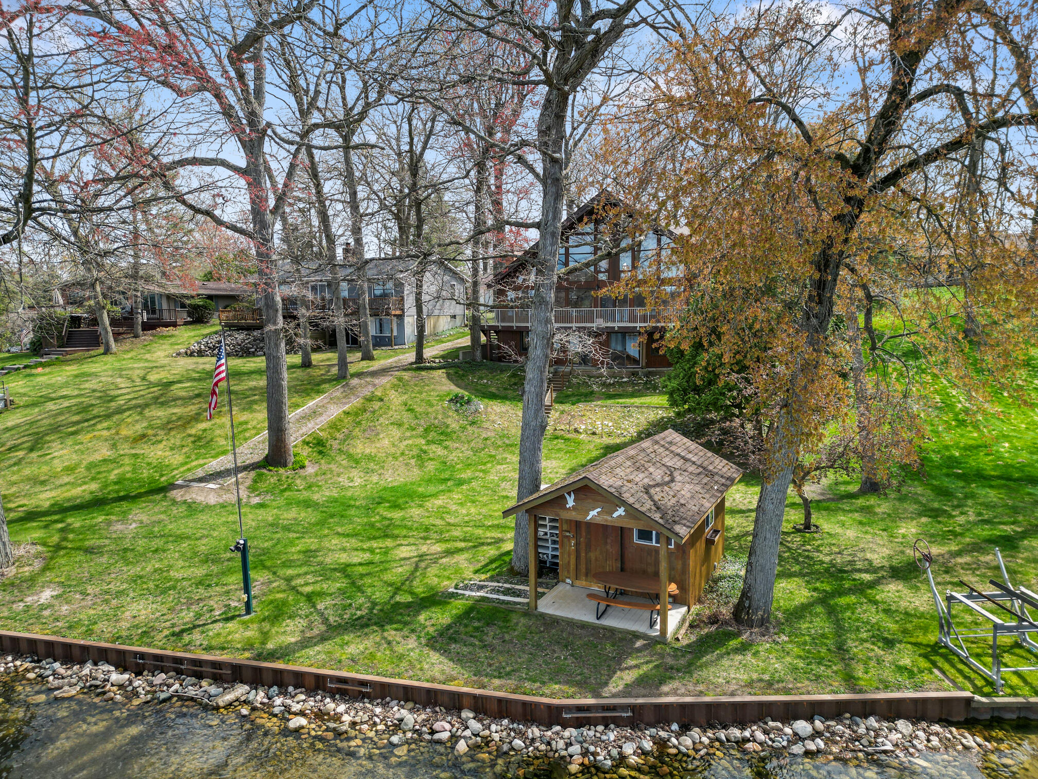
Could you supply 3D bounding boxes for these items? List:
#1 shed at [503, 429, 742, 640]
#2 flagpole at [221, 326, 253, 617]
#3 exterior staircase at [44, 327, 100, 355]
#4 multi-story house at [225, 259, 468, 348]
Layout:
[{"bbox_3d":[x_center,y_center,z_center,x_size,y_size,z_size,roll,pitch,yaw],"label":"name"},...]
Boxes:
[{"bbox_3d":[2.684,2.949,16.604,3.721,3.224,5.960,3,7,27],"label":"shed"},{"bbox_3d":[-5.783,1.702,14.702,0.250,6.053,0.250,-2,7,0],"label":"flagpole"},{"bbox_3d":[-31.945,-3.424,51.500,3.400,1.900,3.000,-5,8,-35],"label":"exterior staircase"},{"bbox_3d":[-13.408,-7.293,59.058,15.625,6.876,11.291,3,7,27],"label":"multi-story house"}]

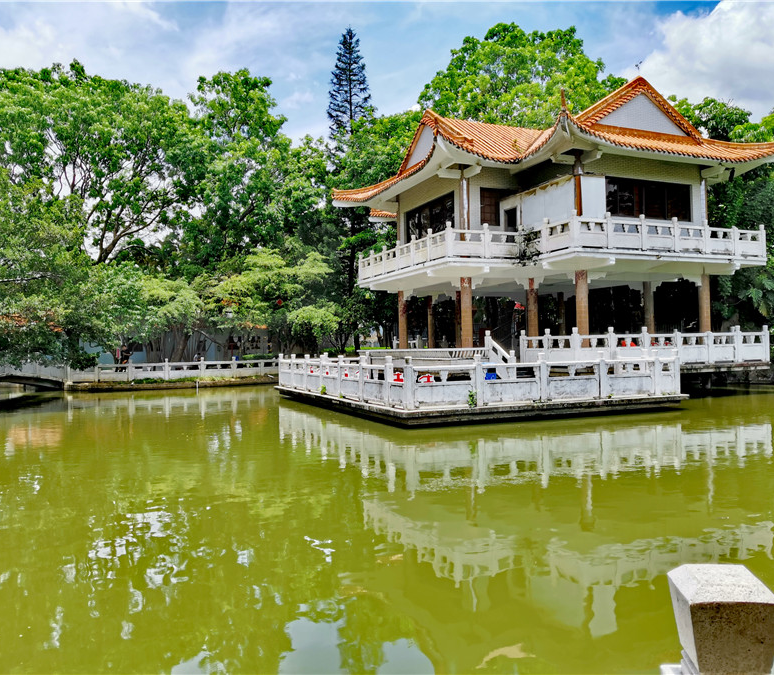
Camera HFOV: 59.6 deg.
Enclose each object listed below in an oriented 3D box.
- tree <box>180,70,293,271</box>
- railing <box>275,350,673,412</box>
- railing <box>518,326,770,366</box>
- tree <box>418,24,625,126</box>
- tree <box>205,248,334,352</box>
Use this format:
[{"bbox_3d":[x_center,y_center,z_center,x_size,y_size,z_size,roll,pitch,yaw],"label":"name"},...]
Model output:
[{"bbox_3d":[-9.354,-7.505,42.884,8.000,18.961,8.000,-1,-1,0],"label":"tree"},{"bbox_3d":[2.055,1.089,22.020,8.439,1.203,11.155,-1,-1,-24],"label":"railing"},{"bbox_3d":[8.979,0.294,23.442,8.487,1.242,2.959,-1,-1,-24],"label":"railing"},{"bbox_3d":[8.323,-8.802,40.877,12.300,20.125,11.000,-1,-1,0],"label":"tree"},{"bbox_3d":[-6.548,-1.623,37.957,7.000,6.986,6.500,-1,-1,0],"label":"tree"}]

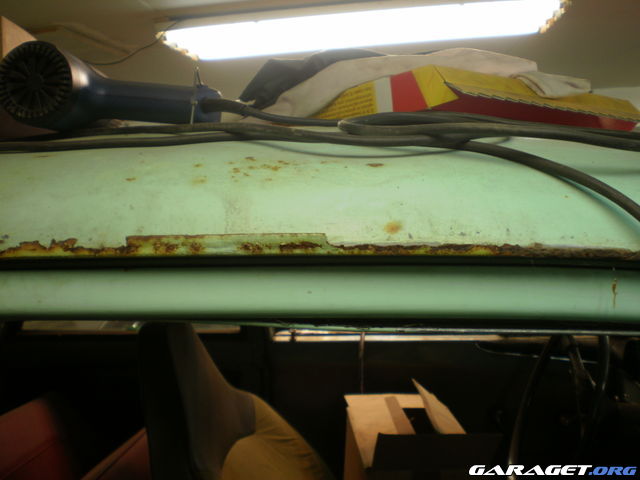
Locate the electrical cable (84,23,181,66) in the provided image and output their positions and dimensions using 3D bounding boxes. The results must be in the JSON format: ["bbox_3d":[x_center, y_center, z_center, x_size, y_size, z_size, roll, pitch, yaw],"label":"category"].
[{"bbox_3d":[-0.555,-0.573,1.950,0.285,0.130,0.060,0,6,-7],"label":"electrical cable"}]

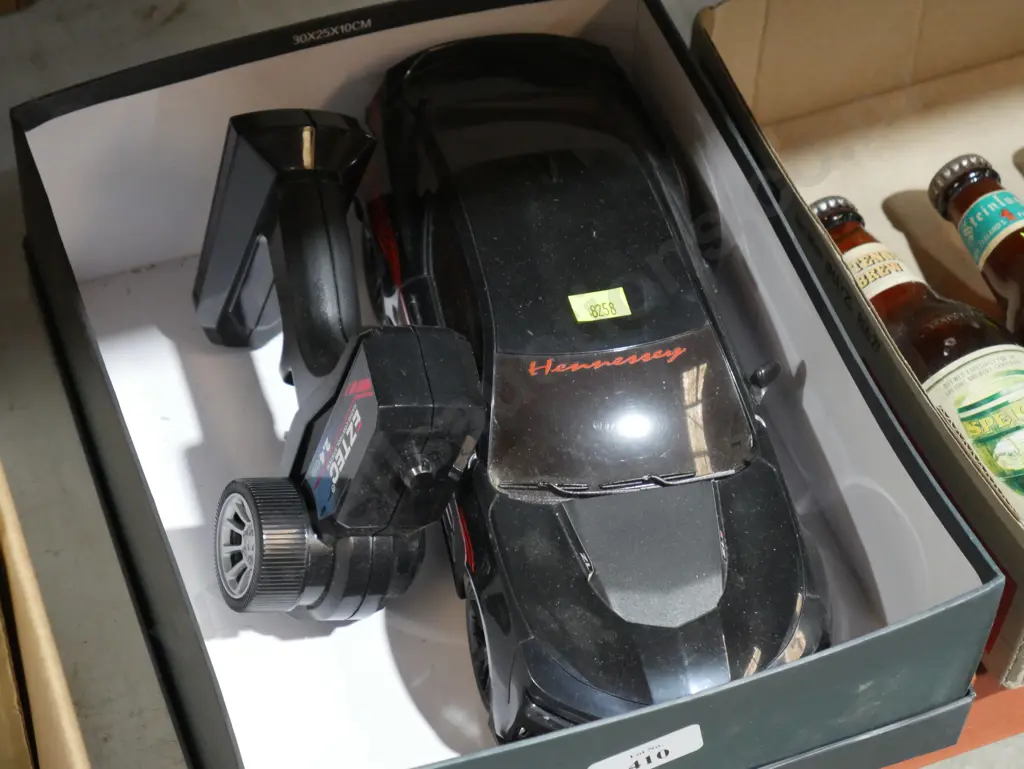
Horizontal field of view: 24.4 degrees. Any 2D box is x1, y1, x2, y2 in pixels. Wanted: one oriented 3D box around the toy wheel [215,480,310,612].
[{"bbox_3d":[-0.090,0.058,0.853,0.018,0.048,0.048,2,50,-28],"label":"toy wheel"}]

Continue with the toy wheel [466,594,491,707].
[{"bbox_3d":[-0.003,0.095,0.839,0.018,0.041,0.041,-11,54,-8],"label":"toy wheel"}]

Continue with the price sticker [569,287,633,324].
[{"bbox_3d":[0.032,-0.029,0.852,0.020,0.001,0.012,-10,59,-11],"label":"price sticker"}]

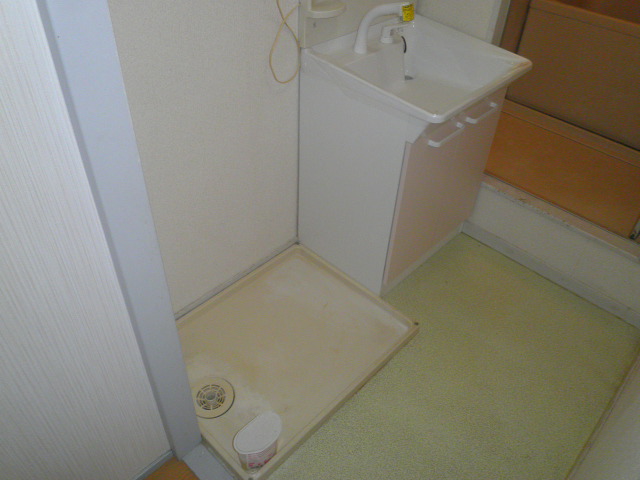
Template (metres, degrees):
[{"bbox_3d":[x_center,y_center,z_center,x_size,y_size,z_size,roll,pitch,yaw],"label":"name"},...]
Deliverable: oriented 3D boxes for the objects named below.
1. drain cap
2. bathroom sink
[{"bbox_3d":[-0.342,0.507,1.533,0.140,0.020,0.140,2,41,-1],"label":"drain cap"},{"bbox_3d":[0.341,-0.567,1.666,0.535,0.190,0.605,33,49,31],"label":"bathroom sink"}]

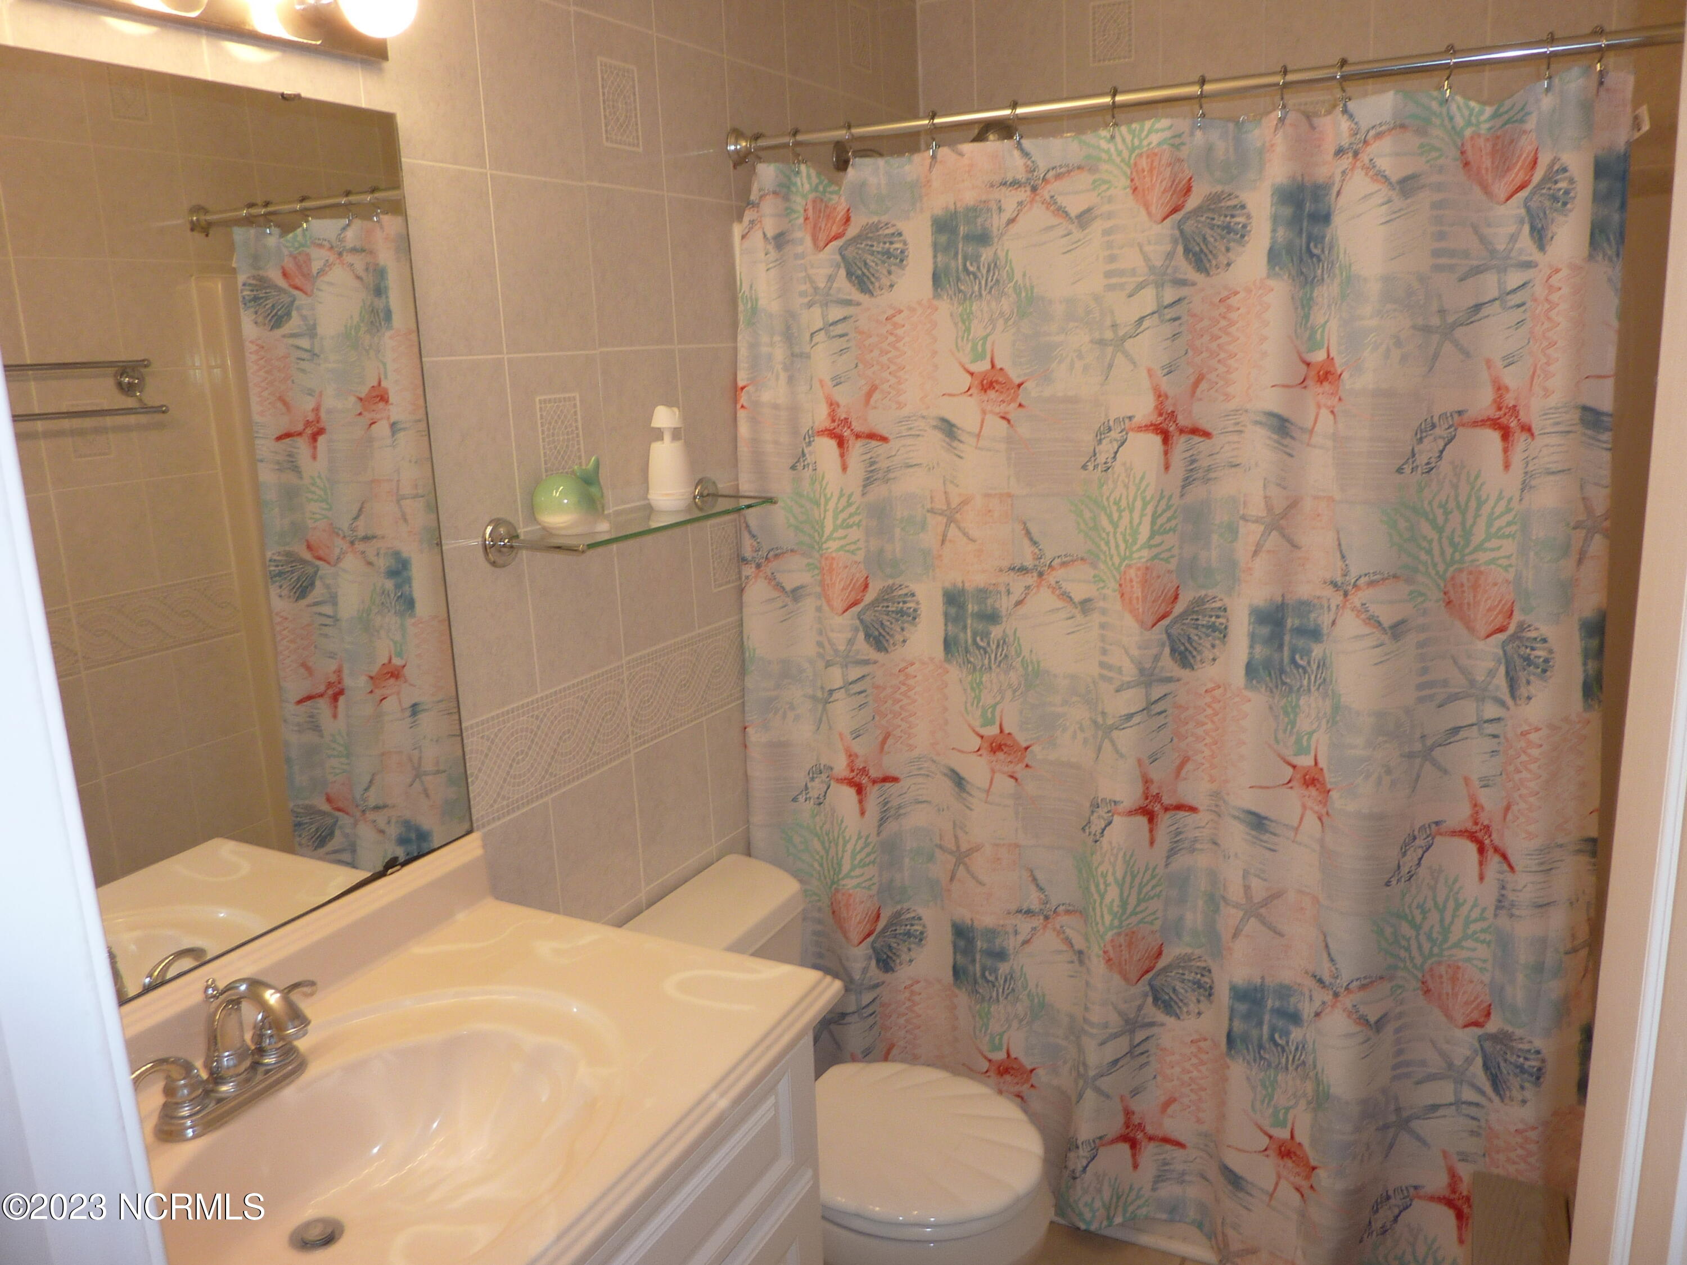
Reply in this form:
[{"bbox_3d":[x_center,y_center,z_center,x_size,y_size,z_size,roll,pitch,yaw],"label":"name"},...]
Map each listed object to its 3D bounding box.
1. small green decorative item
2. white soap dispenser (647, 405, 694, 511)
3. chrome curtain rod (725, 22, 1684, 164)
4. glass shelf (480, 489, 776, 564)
[{"bbox_3d":[-0.392,-0.197,1.760,0.095,0.103,0.107,4,15,26],"label":"small green decorative item"},{"bbox_3d":[-0.277,-0.280,1.950,0.073,0.164,0.073,-7,14,-17],"label":"white soap dispenser"},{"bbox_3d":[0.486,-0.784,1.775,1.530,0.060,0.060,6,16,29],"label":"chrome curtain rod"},{"bbox_3d":[-0.302,-0.177,1.876,0.150,0.064,0.561,5,15,29],"label":"glass shelf"}]

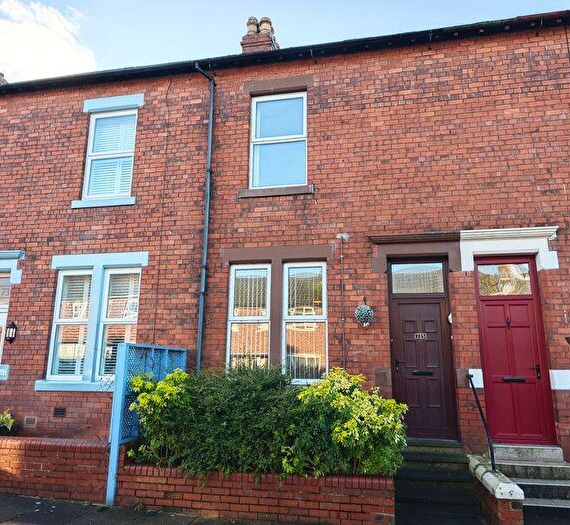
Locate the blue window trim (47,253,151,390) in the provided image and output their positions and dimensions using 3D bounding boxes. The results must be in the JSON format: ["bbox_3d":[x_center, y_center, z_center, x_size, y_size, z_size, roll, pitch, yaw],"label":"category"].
[{"bbox_3d":[-3.340,1.016,8.131,1.966,2.400,0.150,-2,-13,12],"label":"blue window trim"}]

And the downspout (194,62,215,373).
[{"bbox_3d":[-1.489,-0.577,7.930,0.328,6.300,0.270,-2,-13,12],"label":"downspout"}]

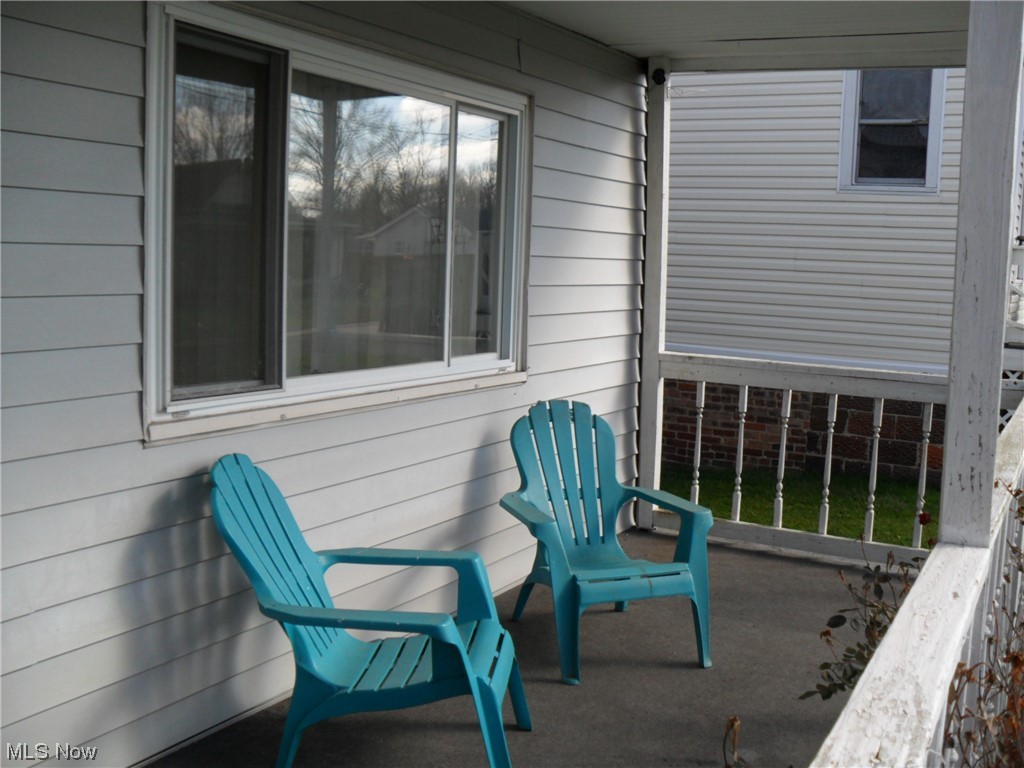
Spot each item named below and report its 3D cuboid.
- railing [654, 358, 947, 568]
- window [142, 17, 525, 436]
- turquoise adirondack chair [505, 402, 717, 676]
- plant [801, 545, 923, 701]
[{"bbox_3d":[1.459,0.362,5.219,1.591,0.950,0.110,5,8,31],"label":"railing"},{"bbox_3d":[-0.454,-0.528,3.683,0.100,1.185,2.049,5,8,31],"label":"window"},{"bbox_3d":[0.334,0.552,3.973,0.662,0.881,0.828,-1,7,-20],"label":"turquoise adirondack chair"},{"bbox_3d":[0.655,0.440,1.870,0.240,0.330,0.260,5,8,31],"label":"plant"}]

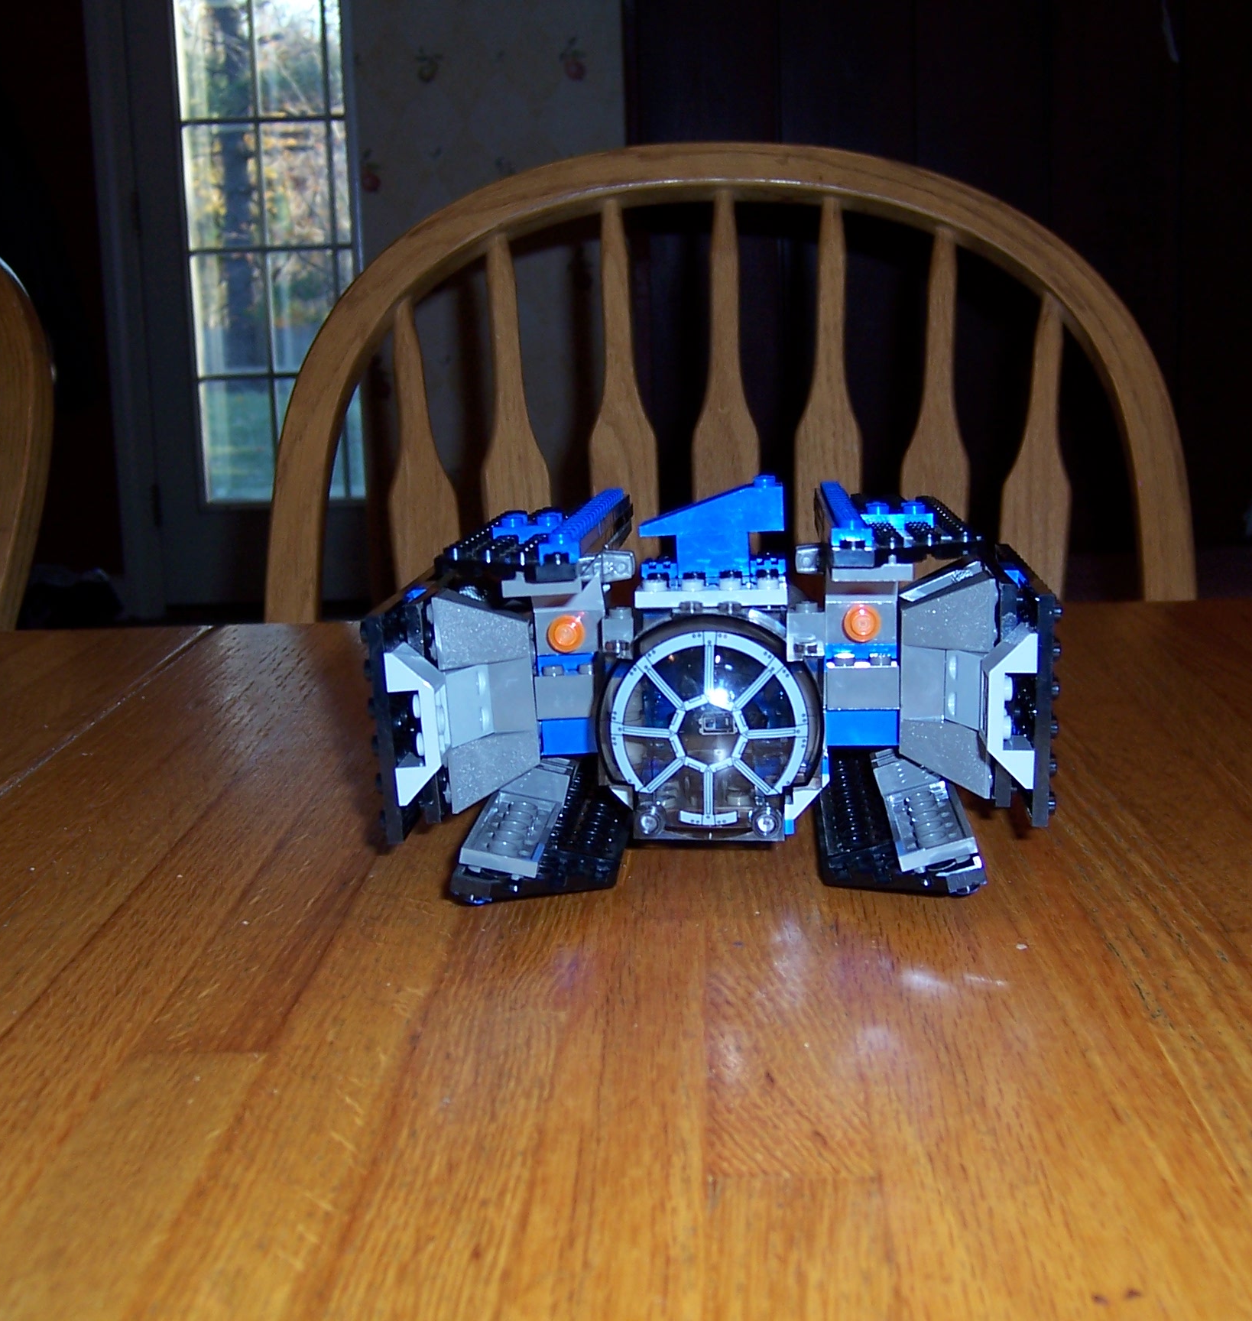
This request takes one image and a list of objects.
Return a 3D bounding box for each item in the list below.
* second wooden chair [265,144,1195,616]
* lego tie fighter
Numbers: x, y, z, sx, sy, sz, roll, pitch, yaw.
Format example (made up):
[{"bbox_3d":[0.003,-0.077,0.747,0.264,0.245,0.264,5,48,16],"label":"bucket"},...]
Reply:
[{"bbox_3d":[0.022,0.250,0.855,0.470,0.935,0.520,0,11,9],"label":"second wooden chair"},{"bbox_3d":[0.019,-0.003,0.463,0.145,0.076,0.138,-1,11,4],"label":"lego tie fighter"}]

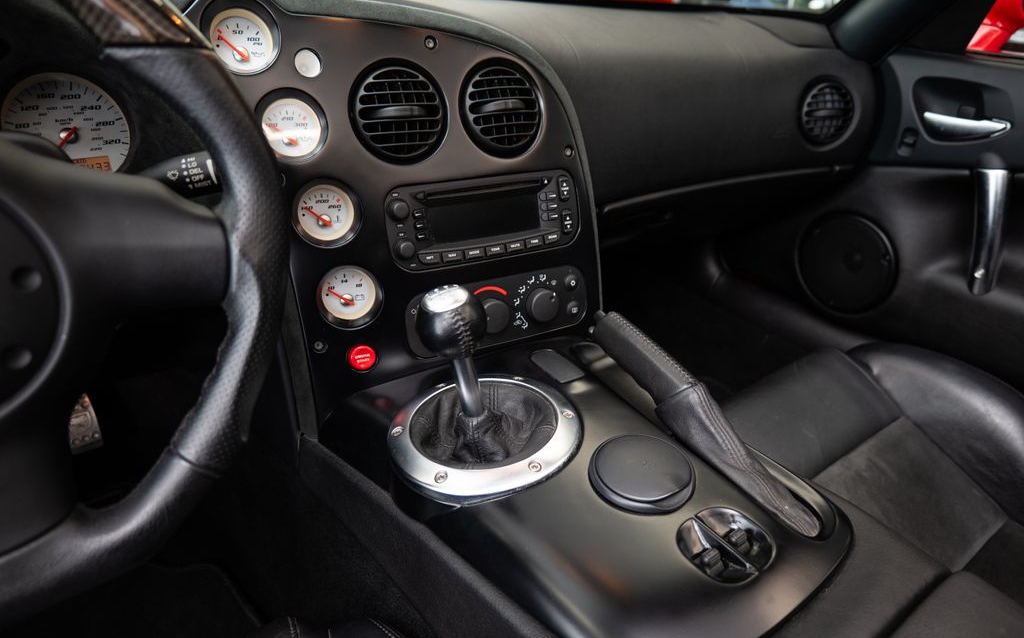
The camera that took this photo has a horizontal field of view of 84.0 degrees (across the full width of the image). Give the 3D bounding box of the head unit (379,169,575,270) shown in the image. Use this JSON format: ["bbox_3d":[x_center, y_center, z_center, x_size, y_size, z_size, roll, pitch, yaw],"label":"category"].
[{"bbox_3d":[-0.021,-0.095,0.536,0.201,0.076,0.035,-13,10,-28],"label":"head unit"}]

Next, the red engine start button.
[{"bbox_3d":[-0.128,0.034,0.480,0.026,0.026,0.012,-13,10,-28],"label":"red engine start button"}]

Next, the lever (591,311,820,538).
[{"bbox_3d":[0.126,0.063,0.407,0.038,0.048,0.221,-16,42,-25],"label":"lever"}]

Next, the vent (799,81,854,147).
[{"bbox_3d":[0.396,-0.260,0.719,0.079,0.079,0.030,-7,13,-13],"label":"vent"}]

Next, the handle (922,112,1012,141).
[{"bbox_3d":[0.555,-0.235,0.694,0.025,0.028,0.102,-14,27,-27],"label":"handle"}]

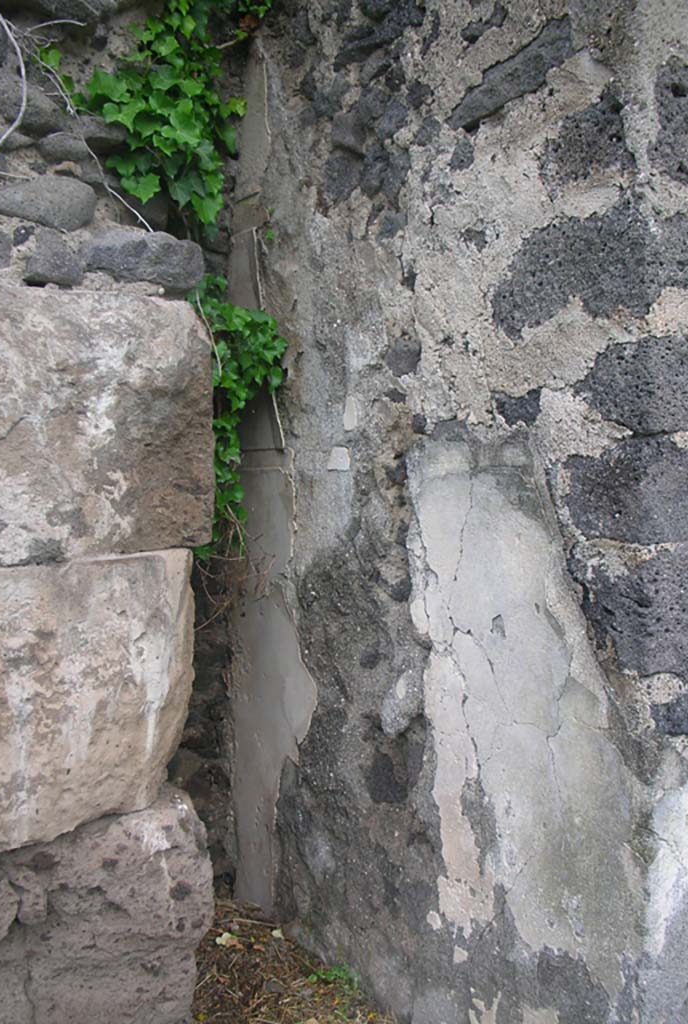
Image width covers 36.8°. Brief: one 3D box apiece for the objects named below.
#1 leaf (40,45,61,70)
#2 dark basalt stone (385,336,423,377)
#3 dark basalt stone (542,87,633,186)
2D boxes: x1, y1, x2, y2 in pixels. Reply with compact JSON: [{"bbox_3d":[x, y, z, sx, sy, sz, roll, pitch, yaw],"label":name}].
[{"bbox_3d":[-0.695,-1.075,2.450,0.058,0.062,0.020,0,2,-9],"label":"leaf"},{"bbox_3d":[0.146,-0.345,2.295,0.090,0.092,0.065,1,2,40],"label":"dark basalt stone"},{"bbox_3d":[0.491,-0.719,2.011,0.200,0.195,0.120,1,2,40],"label":"dark basalt stone"}]

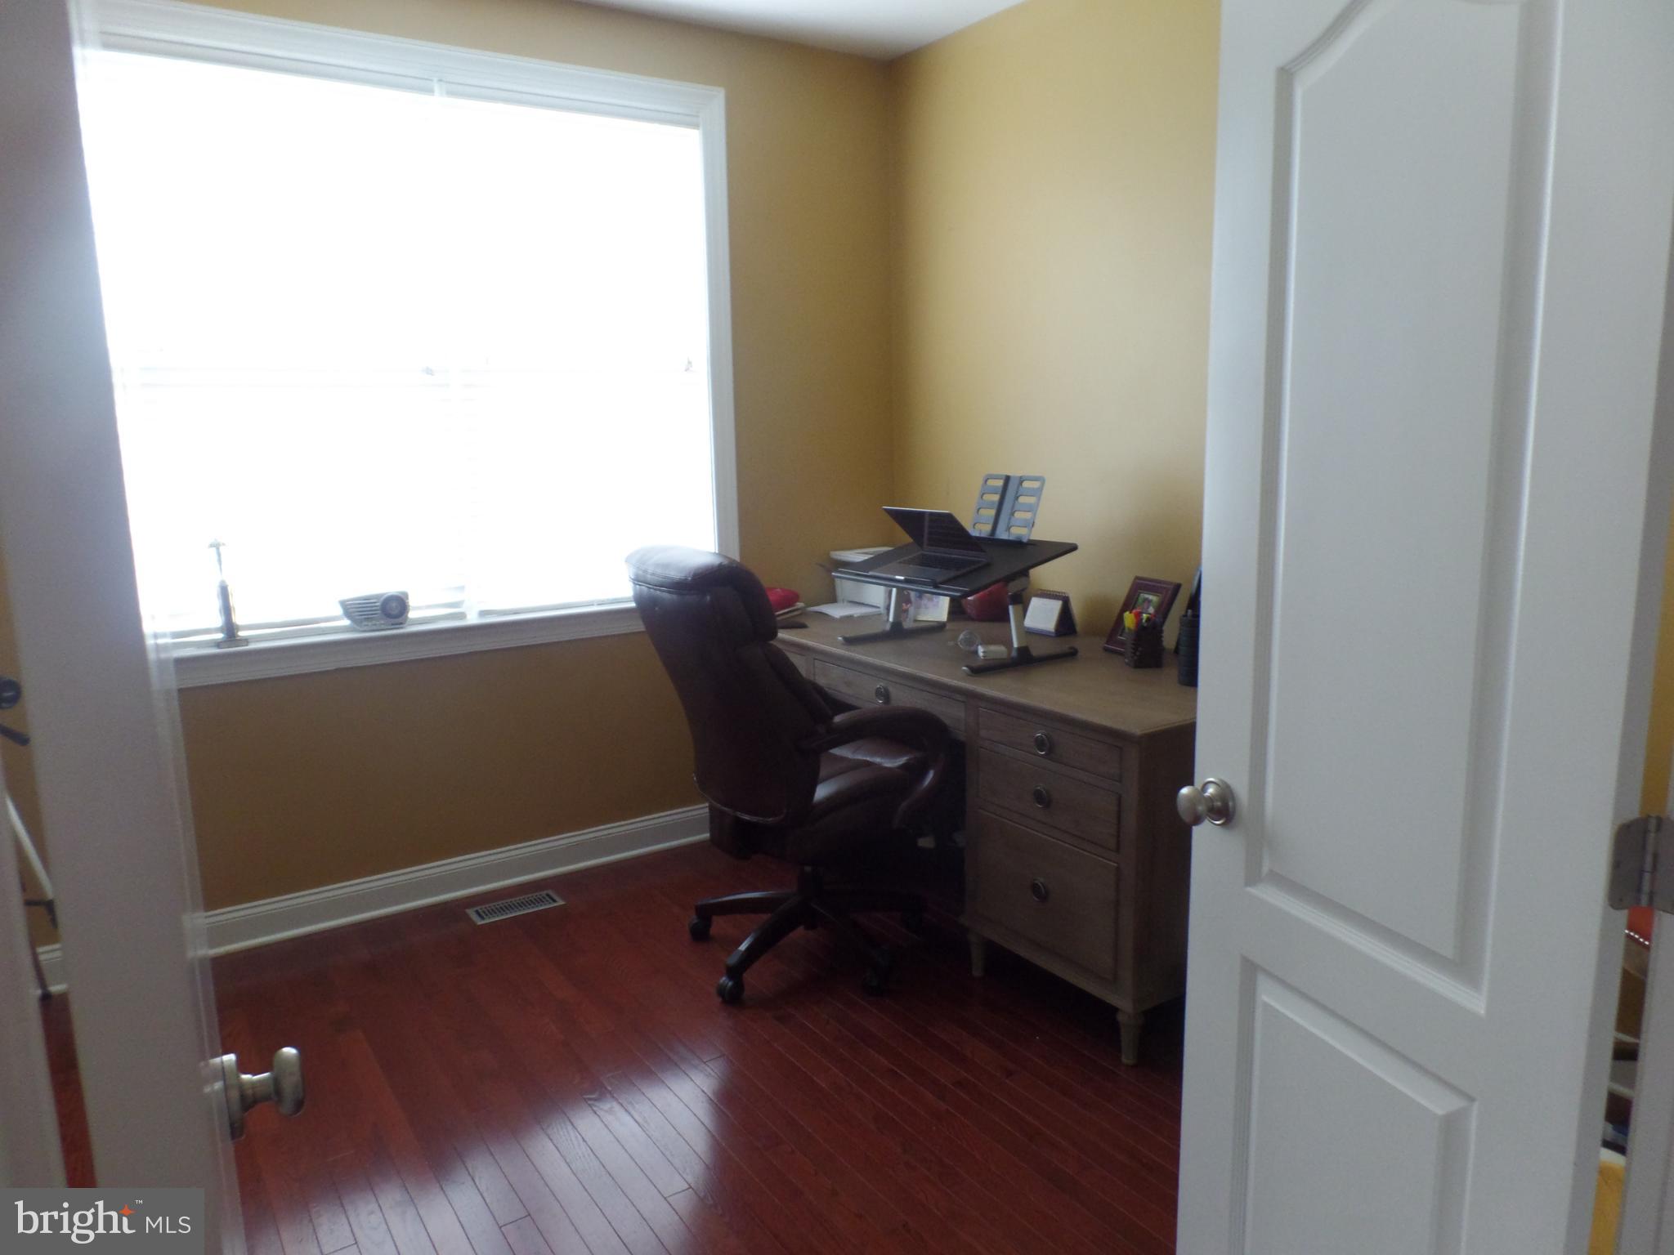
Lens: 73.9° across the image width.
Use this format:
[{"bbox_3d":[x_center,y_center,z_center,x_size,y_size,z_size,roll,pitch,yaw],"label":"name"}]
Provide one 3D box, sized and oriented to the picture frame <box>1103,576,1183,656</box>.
[{"bbox_3d":[0.886,-0.024,3.211,0.020,0.247,0.173,30,-9,-33],"label":"picture frame"}]

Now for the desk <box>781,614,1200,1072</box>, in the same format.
[{"bbox_3d":[0.444,0.451,3.422,0.730,0.790,1.880,-8,12,-32],"label":"desk"}]

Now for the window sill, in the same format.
[{"bbox_3d":[-1.108,0.017,3.514,1.810,0.095,0.110,-8,12,-32],"label":"window sill"}]

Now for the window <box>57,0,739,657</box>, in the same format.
[{"bbox_3d":[-1.135,-0.814,3.365,1.835,1.765,0.110,-8,12,-32],"label":"window"}]

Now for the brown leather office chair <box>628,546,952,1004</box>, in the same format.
[{"bbox_3d":[-0.135,0.340,3.032,0.790,1.170,0.680,-8,12,-35],"label":"brown leather office chair"}]

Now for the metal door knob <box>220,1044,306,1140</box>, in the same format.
[{"bbox_3d":[-0.477,0.385,0.930,0.059,0.066,0.066,-8,12,-31],"label":"metal door knob"}]

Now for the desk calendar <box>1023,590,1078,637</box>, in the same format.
[{"bbox_3d":[0.686,-0.046,3.552,0.095,0.132,0.125,-9,13,-36],"label":"desk calendar"}]

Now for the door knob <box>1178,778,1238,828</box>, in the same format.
[{"bbox_3d":[0.502,0.244,1.528,0.062,0.066,0.066,-5,11,-23],"label":"door knob"}]

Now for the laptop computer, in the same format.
[{"bbox_3d":[0.253,-0.252,3.254,0.213,0.192,0.306,-24,21,-31],"label":"laptop computer"}]

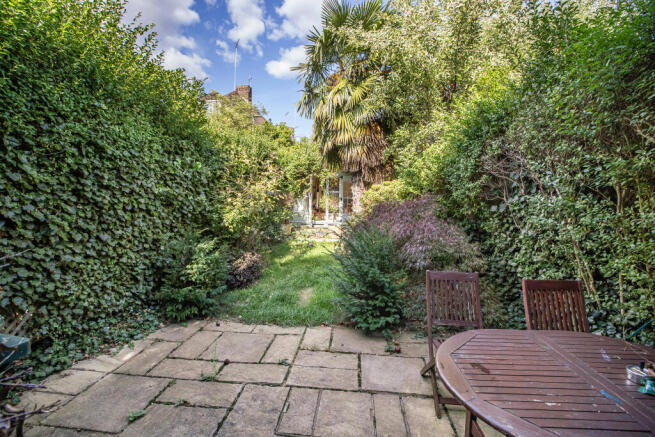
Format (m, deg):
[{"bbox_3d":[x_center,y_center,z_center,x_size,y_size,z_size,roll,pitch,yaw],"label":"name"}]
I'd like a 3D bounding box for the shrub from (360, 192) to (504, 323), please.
[{"bbox_3d":[1.540,0.470,4.360,1.970,1.630,1.750,1,3,6],"label":"shrub"}]

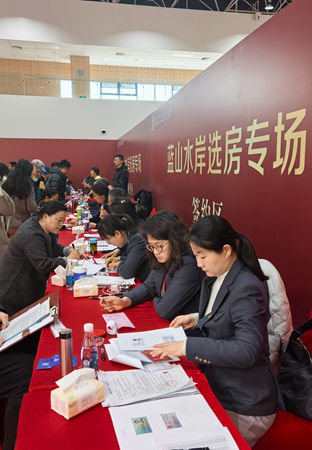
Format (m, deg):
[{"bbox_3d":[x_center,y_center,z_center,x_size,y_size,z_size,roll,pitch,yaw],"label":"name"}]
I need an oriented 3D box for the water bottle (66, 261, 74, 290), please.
[{"bbox_3d":[-0.537,0.310,2.609,0.054,0.190,0.054,-2,7,-12],"label":"water bottle"}]

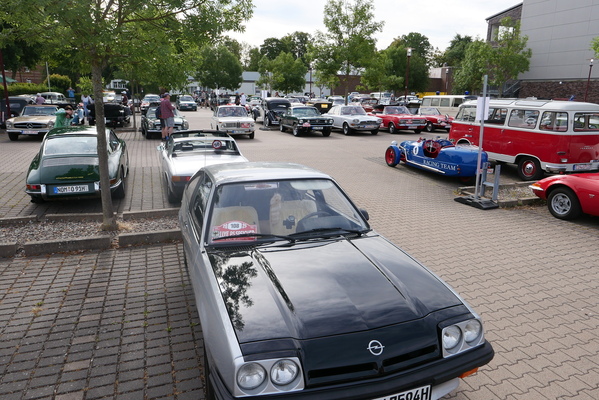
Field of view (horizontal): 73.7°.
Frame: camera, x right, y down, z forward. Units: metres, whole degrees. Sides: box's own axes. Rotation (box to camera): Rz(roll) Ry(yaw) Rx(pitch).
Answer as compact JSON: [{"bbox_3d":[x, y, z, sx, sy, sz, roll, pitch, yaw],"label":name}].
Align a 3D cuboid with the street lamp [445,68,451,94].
[{"bbox_3d":[13.887,-10.069,37.596,0.550,4.500,0.550,-4,15,-19],"label":"street lamp"}]

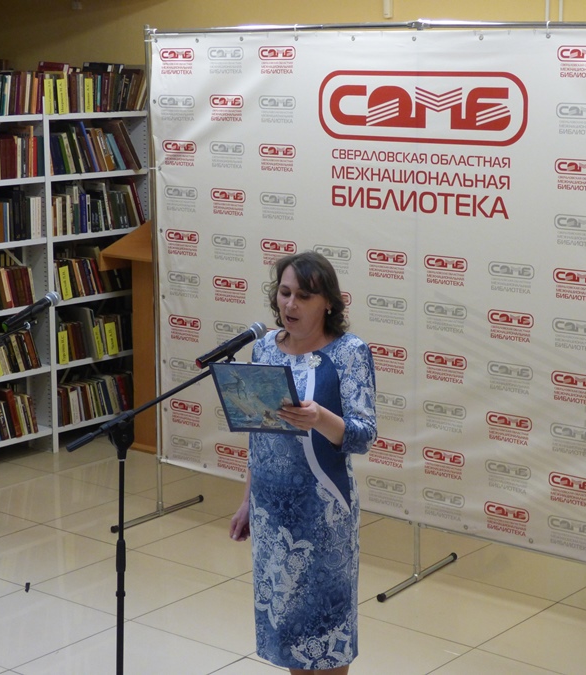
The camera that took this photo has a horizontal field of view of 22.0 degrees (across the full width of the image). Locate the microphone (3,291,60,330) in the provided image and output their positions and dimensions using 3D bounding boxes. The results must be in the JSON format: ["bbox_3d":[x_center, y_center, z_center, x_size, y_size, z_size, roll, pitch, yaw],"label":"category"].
[{"bbox_3d":[-0.868,-0.085,5.029,0.050,0.050,0.252,8,31,38],"label":"microphone"}]

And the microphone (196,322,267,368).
[{"bbox_3d":[-0.169,0.023,4.269,0.252,0.050,0.050,-30,26,-33],"label":"microphone"}]

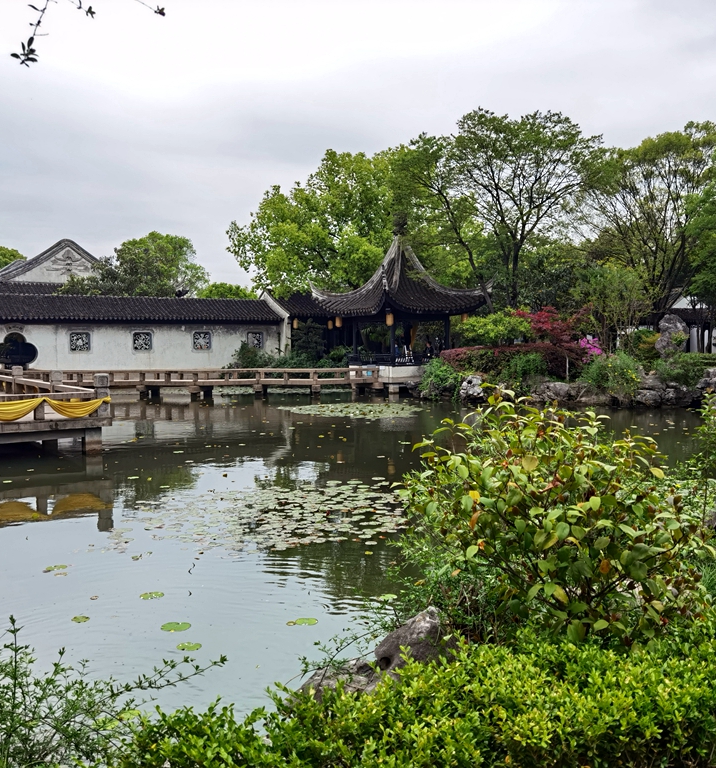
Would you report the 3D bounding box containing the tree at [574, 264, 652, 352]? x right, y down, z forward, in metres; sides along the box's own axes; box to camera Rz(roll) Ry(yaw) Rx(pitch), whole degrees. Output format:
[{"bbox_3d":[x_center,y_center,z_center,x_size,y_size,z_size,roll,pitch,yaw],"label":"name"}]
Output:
[{"bbox_3d":[10.037,-2.938,31.500,3.100,3.700,2.800,0,4,0],"label":"tree"}]

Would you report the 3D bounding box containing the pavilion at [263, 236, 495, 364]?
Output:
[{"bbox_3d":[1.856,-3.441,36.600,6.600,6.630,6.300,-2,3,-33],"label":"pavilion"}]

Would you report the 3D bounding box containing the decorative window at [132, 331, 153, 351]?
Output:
[{"bbox_3d":[-9.422,-1.876,35.000,0.860,0.820,0.140,-2,5,-33],"label":"decorative window"}]

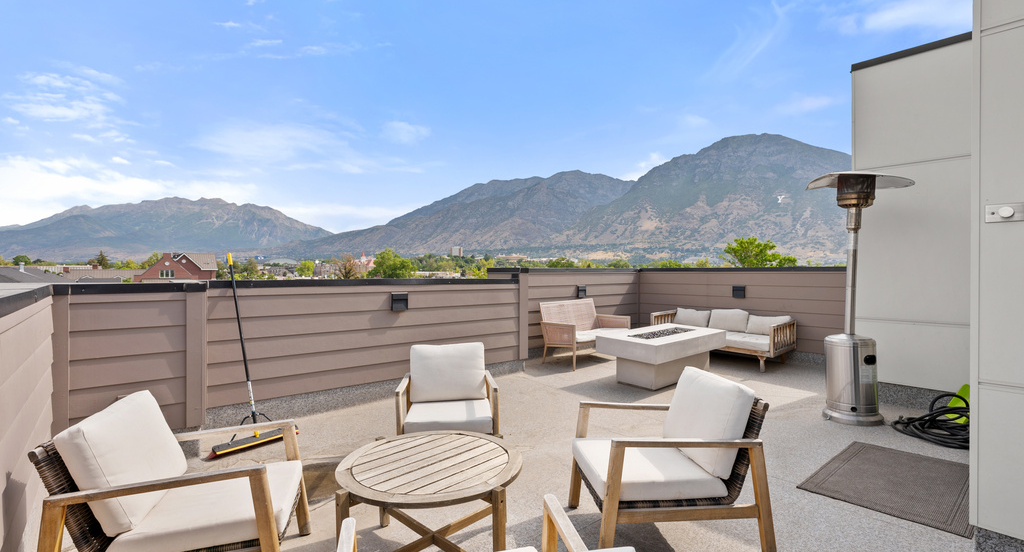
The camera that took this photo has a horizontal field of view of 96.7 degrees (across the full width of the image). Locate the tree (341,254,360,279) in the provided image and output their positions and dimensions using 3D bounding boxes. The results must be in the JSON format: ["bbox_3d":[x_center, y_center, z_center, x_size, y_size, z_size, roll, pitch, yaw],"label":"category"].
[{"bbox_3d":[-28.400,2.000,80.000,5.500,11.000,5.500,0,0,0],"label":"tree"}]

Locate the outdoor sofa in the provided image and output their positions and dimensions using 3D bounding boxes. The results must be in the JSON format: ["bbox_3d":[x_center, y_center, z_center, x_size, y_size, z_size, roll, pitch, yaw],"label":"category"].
[{"bbox_3d":[3.114,0.892,6.817,0.860,0.740,1.780,0,1,-41],"label":"outdoor sofa"}]

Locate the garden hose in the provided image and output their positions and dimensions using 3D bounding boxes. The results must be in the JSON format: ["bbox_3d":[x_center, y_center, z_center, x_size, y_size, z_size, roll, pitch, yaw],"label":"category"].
[{"bbox_3d":[3.535,1.164,3.735,0.800,0.240,0.660,0,1,-41],"label":"garden hose"}]

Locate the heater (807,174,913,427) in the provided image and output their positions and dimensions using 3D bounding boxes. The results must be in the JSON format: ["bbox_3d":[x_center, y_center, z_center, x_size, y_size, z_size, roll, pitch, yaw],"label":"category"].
[{"bbox_3d":[3.080,0.171,4.111,0.810,2.220,0.810,0,1,37],"label":"heater"}]

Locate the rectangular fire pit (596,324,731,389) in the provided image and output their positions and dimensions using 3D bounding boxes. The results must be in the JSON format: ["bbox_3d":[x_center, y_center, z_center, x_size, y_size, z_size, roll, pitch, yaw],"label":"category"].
[{"bbox_3d":[1.899,0.995,5.661,1.700,0.550,0.790,0,1,-42],"label":"rectangular fire pit"}]

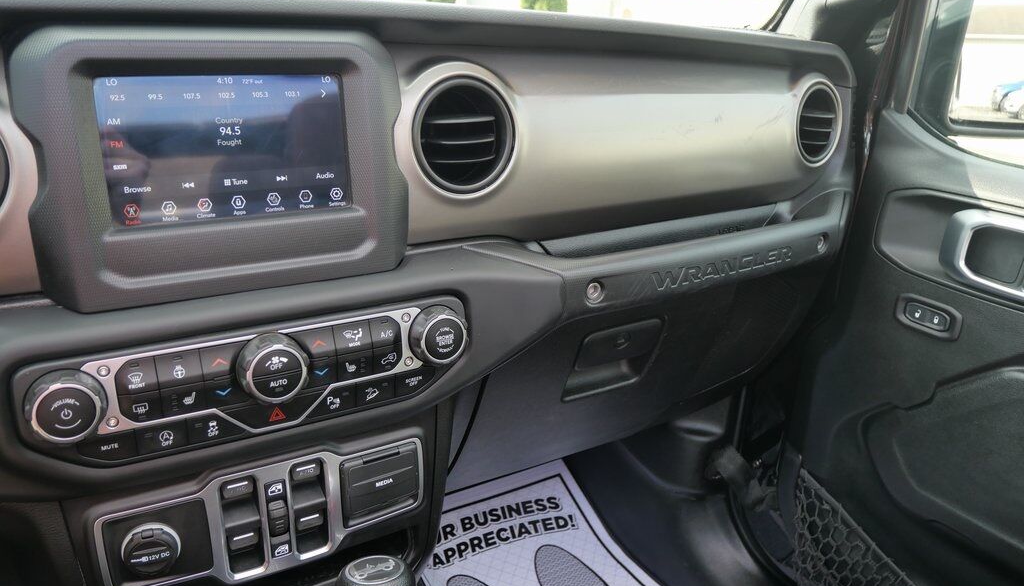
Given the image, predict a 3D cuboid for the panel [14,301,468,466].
[{"bbox_3d":[-0.157,0.055,0.467,0.276,0.077,0.032,-10,17,-26],"label":"panel"}]

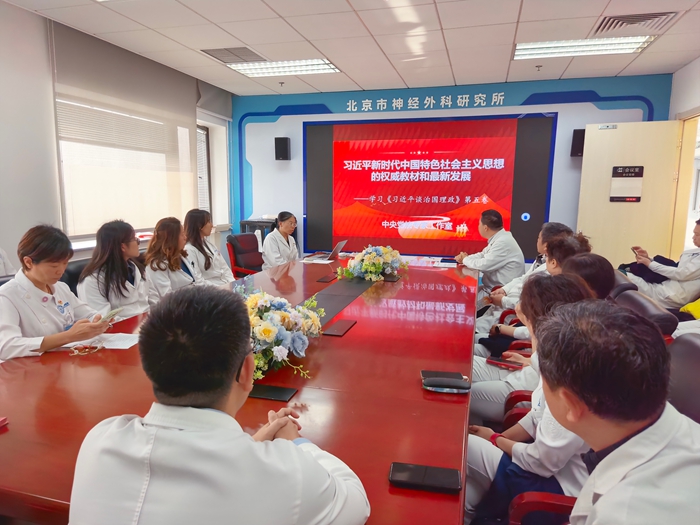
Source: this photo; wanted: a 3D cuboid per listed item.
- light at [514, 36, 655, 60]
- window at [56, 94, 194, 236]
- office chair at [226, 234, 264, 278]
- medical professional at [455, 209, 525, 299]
[{"bbox_3d":[2.134,-2.004,4.516,1.170,0.080,0.560,3,8,15],"label":"light"},{"bbox_3d":[-2.154,-0.915,5.033,0.100,1.180,2.000,3,8,15],"label":"window"},{"bbox_3d":[-0.860,0.215,4.905,0.640,1.000,0.620,4,9,25],"label":"office chair"},{"bbox_3d":[1.218,0.185,4.240,0.700,1.280,0.540,6,9,33],"label":"medical professional"}]

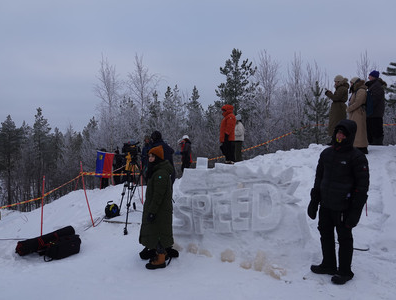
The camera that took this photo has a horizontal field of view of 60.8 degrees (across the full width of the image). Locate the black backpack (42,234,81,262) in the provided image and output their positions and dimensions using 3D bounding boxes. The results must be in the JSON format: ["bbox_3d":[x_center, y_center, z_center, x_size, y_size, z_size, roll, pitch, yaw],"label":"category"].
[{"bbox_3d":[-1.950,1.410,4.850,0.480,0.230,0.290,0,0,-35],"label":"black backpack"}]

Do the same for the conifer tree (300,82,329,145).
[{"bbox_3d":[4.000,-1.120,11.500,1.150,2.500,1.150,0,0,19],"label":"conifer tree"}]

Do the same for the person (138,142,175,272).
[{"bbox_3d":[-0.572,0.796,4.650,0.460,1.700,0.520,0,0,-9],"label":"person"}]

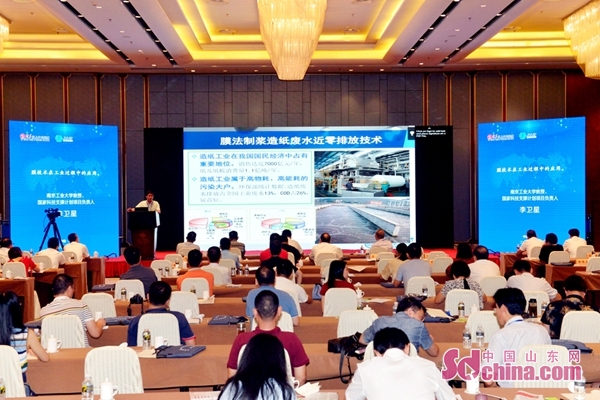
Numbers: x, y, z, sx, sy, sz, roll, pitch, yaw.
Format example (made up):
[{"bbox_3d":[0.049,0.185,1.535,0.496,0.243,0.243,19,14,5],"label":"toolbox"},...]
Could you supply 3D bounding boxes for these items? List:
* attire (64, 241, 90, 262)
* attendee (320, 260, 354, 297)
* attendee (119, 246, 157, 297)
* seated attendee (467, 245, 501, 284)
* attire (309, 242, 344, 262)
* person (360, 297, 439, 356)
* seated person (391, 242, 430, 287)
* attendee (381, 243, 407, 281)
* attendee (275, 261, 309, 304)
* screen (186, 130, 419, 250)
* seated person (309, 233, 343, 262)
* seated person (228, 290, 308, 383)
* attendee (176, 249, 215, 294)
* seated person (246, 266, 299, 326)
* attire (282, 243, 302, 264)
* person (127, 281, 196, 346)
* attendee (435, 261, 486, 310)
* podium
[{"bbox_3d":[-4.185,1.086,16.300,0.500,0.640,0.420,0,0,14],"label":"attire"},{"bbox_3d":[0.409,1.282,9.450,0.460,1.260,0.800,0,0,17],"label":"attendee"},{"bbox_3d":[-2.081,1.257,11.100,0.500,1.330,0.800,0,0,5],"label":"attendee"},{"bbox_3d":[2.257,1.205,10.600,0.490,1.250,0.800,0,0,-4],"label":"seated attendee"},{"bbox_3d":[0.500,1.085,16.350,0.580,0.660,0.420,0,0,0],"label":"attire"},{"bbox_3d":[0.712,1.316,6.200,0.570,1.200,0.880,0,0,7],"label":"person"},{"bbox_3d":[1.447,1.253,11.250,0.520,1.340,0.750,0,0,0],"label":"seated person"},{"bbox_3d":[1.467,1.271,12.650,0.500,1.260,0.800,0,0,0],"label":"attendee"},{"bbox_3d":[-0.133,1.246,9.250,0.500,1.220,0.800,0,0,4],"label":"attendee"},{"bbox_3d":[-0.006,-0.325,24.500,6.580,3.500,0.120,0,0,0],"label":"screen"},{"bbox_3d":[0.503,1.285,16.450,0.580,1.290,0.750,0,0,0],"label":"seated person"},{"bbox_3d":[-0.231,1.300,6.350,0.580,1.280,0.750,0,0,0],"label":"seated person"},{"bbox_3d":[-1.284,1.235,10.650,0.480,1.250,0.800,0,0,3],"label":"attendee"},{"bbox_3d":[-0.246,1.258,7.750,0.500,1.320,0.800,0,0,1],"label":"seated person"},{"bbox_3d":[-0.198,1.095,16.350,0.500,0.660,0.400,0,0,0],"label":"attire"},{"bbox_3d":[-1.191,1.266,7.400,0.540,1.200,0.800,0,0,4],"label":"person"},{"bbox_3d":[1.815,1.325,9.800,0.570,1.250,0.750,0,0,0],"label":"attendee"},{"bbox_3d":[-3.933,0.888,21.750,0.700,1.210,0.520,0,0,-2],"label":"podium"}]

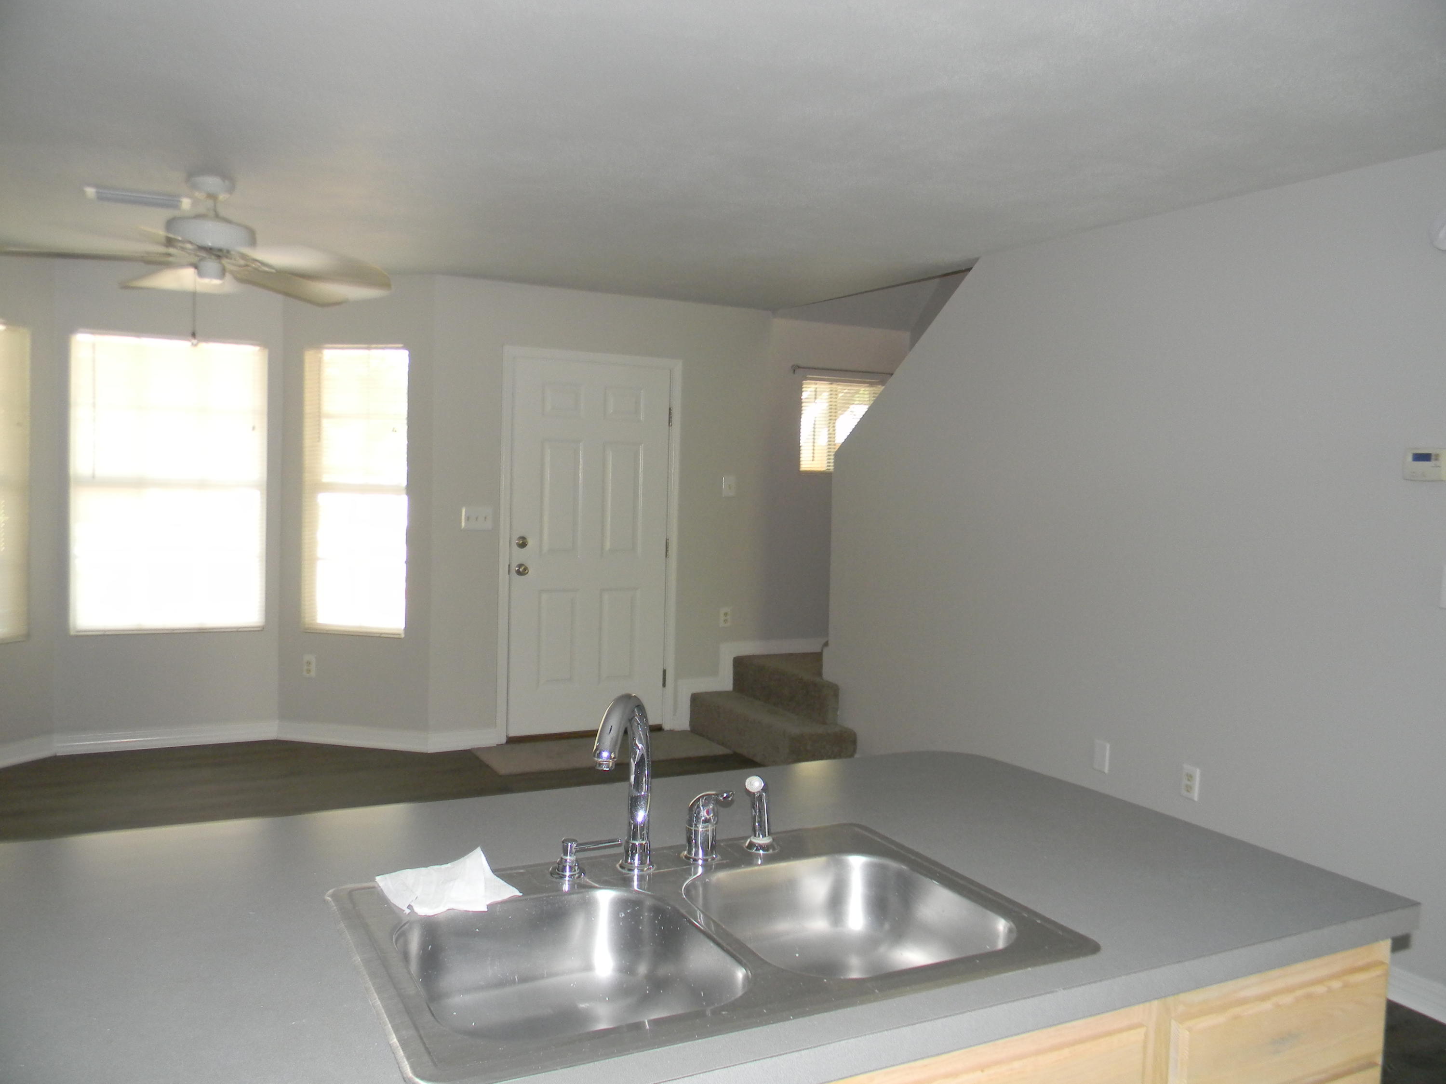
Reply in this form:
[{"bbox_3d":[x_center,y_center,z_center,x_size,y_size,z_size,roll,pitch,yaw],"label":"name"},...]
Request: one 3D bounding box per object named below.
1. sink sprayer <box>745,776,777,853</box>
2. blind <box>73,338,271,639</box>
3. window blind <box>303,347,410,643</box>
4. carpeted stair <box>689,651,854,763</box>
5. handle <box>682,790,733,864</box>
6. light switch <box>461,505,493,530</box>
[{"bbox_3d":[0.060,0.405,1.764,0.052,0.113,0.063,3,3,21],"label":"sink sprayer"},{"bbox_3d":[-2.828,-0.283,5.998,0.905,1.495,0.040,0,4,-28],"label":"blind"},{"bbox_3d":[-1.940,-0.260,6.157,0.615,1.500,0.040,2,3,16],"label":"window blind"},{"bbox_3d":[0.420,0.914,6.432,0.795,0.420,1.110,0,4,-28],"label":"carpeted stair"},{"bbox_3d":[-0.017,0.406,1.692,0.060,0.117,0.117,0,4,-28],"label":"handle"},{"bbox_3d":[-1.287,-0.122,6.124,0.161,0.116,0.016,0,4,-28],"label":"light switch"}]

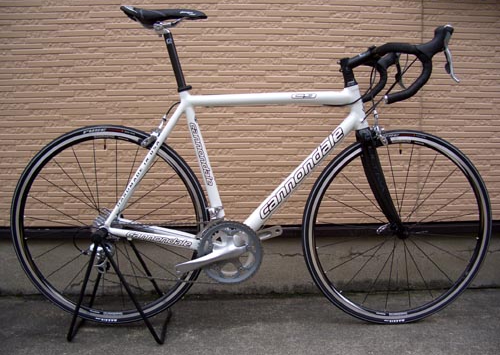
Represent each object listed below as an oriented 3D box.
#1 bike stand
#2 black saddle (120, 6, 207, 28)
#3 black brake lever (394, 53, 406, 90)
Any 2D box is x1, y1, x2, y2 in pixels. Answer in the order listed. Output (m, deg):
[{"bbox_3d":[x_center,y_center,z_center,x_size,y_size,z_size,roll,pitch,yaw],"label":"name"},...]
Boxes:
[{"bbox_3d":[-0.441,0.344,1.715,0.325,0.360,0.235,0,9,-1],"label":"bike stand"},{"bbox_3d":[-0.273,-0.506,1.600,0.275,0.066,0.140,0,9,-1],"label":"black saddle"},{"bbox_3d":[0.555,-0.393,1.855,0.052,0.142,0.030,0,9,-1],"label":"black brake lever"}]

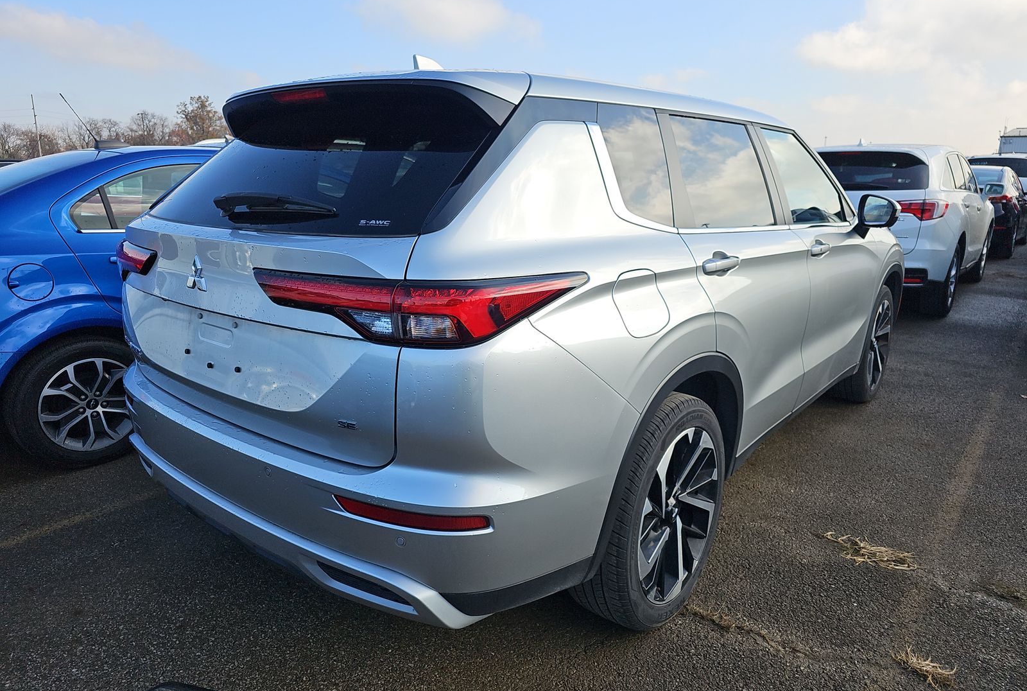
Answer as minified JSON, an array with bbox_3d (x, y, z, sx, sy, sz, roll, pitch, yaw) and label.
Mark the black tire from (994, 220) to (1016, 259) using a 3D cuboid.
[{"bbox_3d":[7.892,-1.700,10.950,0.225,0.655,0.655,11,18,38],"label":"black tire"}]

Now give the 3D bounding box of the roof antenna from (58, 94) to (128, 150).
[{"bbox_3d":[-2.373,-1.263,3.882,0.072,0.293,0.325,10,17,38],"label":"roof antenna"}]

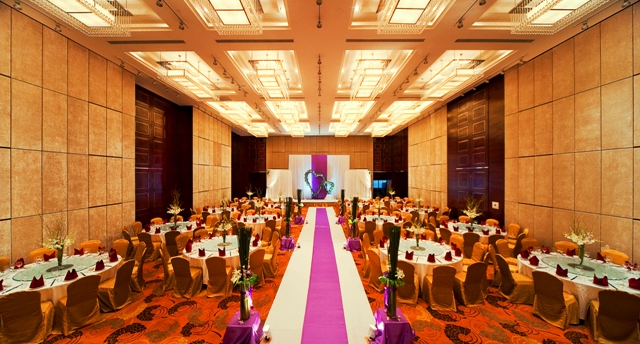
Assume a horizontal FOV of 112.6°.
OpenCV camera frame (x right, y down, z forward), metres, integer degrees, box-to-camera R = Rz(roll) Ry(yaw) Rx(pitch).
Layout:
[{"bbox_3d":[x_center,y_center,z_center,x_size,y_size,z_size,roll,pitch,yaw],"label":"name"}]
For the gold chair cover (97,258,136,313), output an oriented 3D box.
[{"bbox_3d":[-4.530,2.452,4.726,0.570,0.930,0.460,0,-1,8],"label":"gold chair cover"}]

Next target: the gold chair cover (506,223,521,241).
[{"bbox_3d":[7.420,2.501,8.246,0.570,0.930,0.460,0,-1,-25],"label":"gold chair cover"}]

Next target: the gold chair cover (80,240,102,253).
[{"bbox_3d":[-6.620,2.470,6.036,0.460,0.930,0.570,0,-1,-29],"label":"gold chair cover"}]

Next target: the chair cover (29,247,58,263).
[{"bbox_3d":[-6.990,2.481,5.398,0.560,0.940,0.460,0,-1,33],"label":"chair cover"}]

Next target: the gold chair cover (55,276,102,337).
[{"bbox_3d":[-4.526,2.378,3.992,0.580,0.915,0.470,-1,-1,29],"label":"gold chair cover"}]

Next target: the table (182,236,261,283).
[{"bbox_3d":[-2.910,2.595,6.447,2.060,0.740,2.060,0,-1,0],"label":"table"}]

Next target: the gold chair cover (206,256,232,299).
[{"bbox_3d":[-2.470,2.479,5.223,0.460,0.940,0.560,0,-1,-11],"label":"gold chair cover"}]

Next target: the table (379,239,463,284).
[{"bbox_3d":[2.830,2.572,6.144,2.080,0.740,2.080,0,-1,0],"label":"table"}]

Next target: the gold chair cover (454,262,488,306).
[{"bbox_3d":[3.453,2.392,4.828,0.470,0.915,0.580,0,-1,-24],"label":"gold chair cover"}]

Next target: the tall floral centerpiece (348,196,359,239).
[{"bbox_3d":[1.286,1.754,8.164,0.410,1.570,0.410,0,-1,0],"label":"tall floral centerpiece"}]

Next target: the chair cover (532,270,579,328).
[{"bbox_3d":[4.544,2.381,4.129,0.580,0.915,0.470,0,-1,-25],"label":"chair cover"}]

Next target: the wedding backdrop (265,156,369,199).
[{"bbox_3d":[-0.190,0.533,20.294,10.000,4.200,0.500,0,-1,0],"label":"wedding backdrop"}]

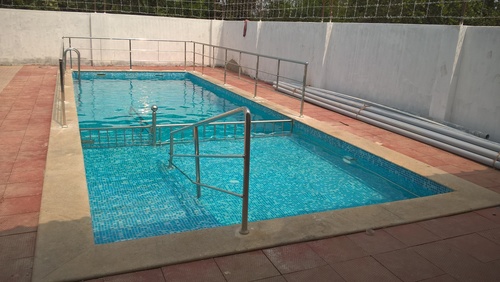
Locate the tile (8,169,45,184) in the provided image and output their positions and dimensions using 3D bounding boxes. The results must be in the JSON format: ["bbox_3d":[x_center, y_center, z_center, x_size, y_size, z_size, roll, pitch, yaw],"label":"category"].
[{"bbox_3d":[-1.920,0.315,3.446,0.283,0.025,0.299,-4,17,-24],"label":"tile"}]

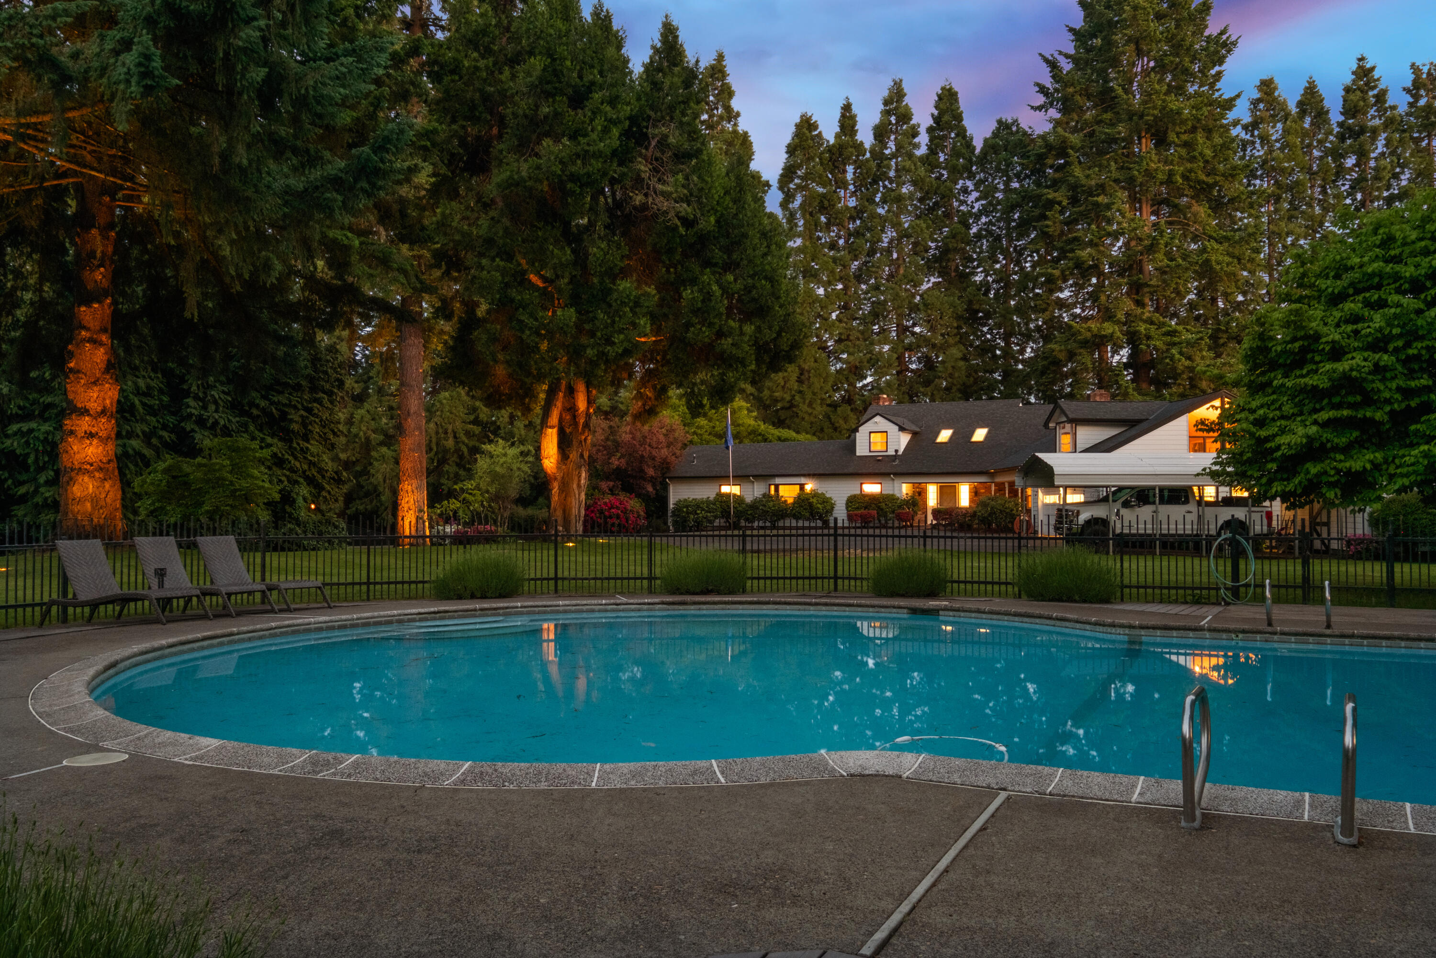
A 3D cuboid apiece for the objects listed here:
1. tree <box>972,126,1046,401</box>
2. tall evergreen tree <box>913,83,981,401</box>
[{"bbox_3d":[18.303,-9.975,73.196,5.100,25.645,5.100,0,-1,0],"label":"tree"},{"bbox_3d":[14.678,-11.199,74.219,4.800,28.129,4.800,0,-1,0],"label":"tall evergreen tree"}]

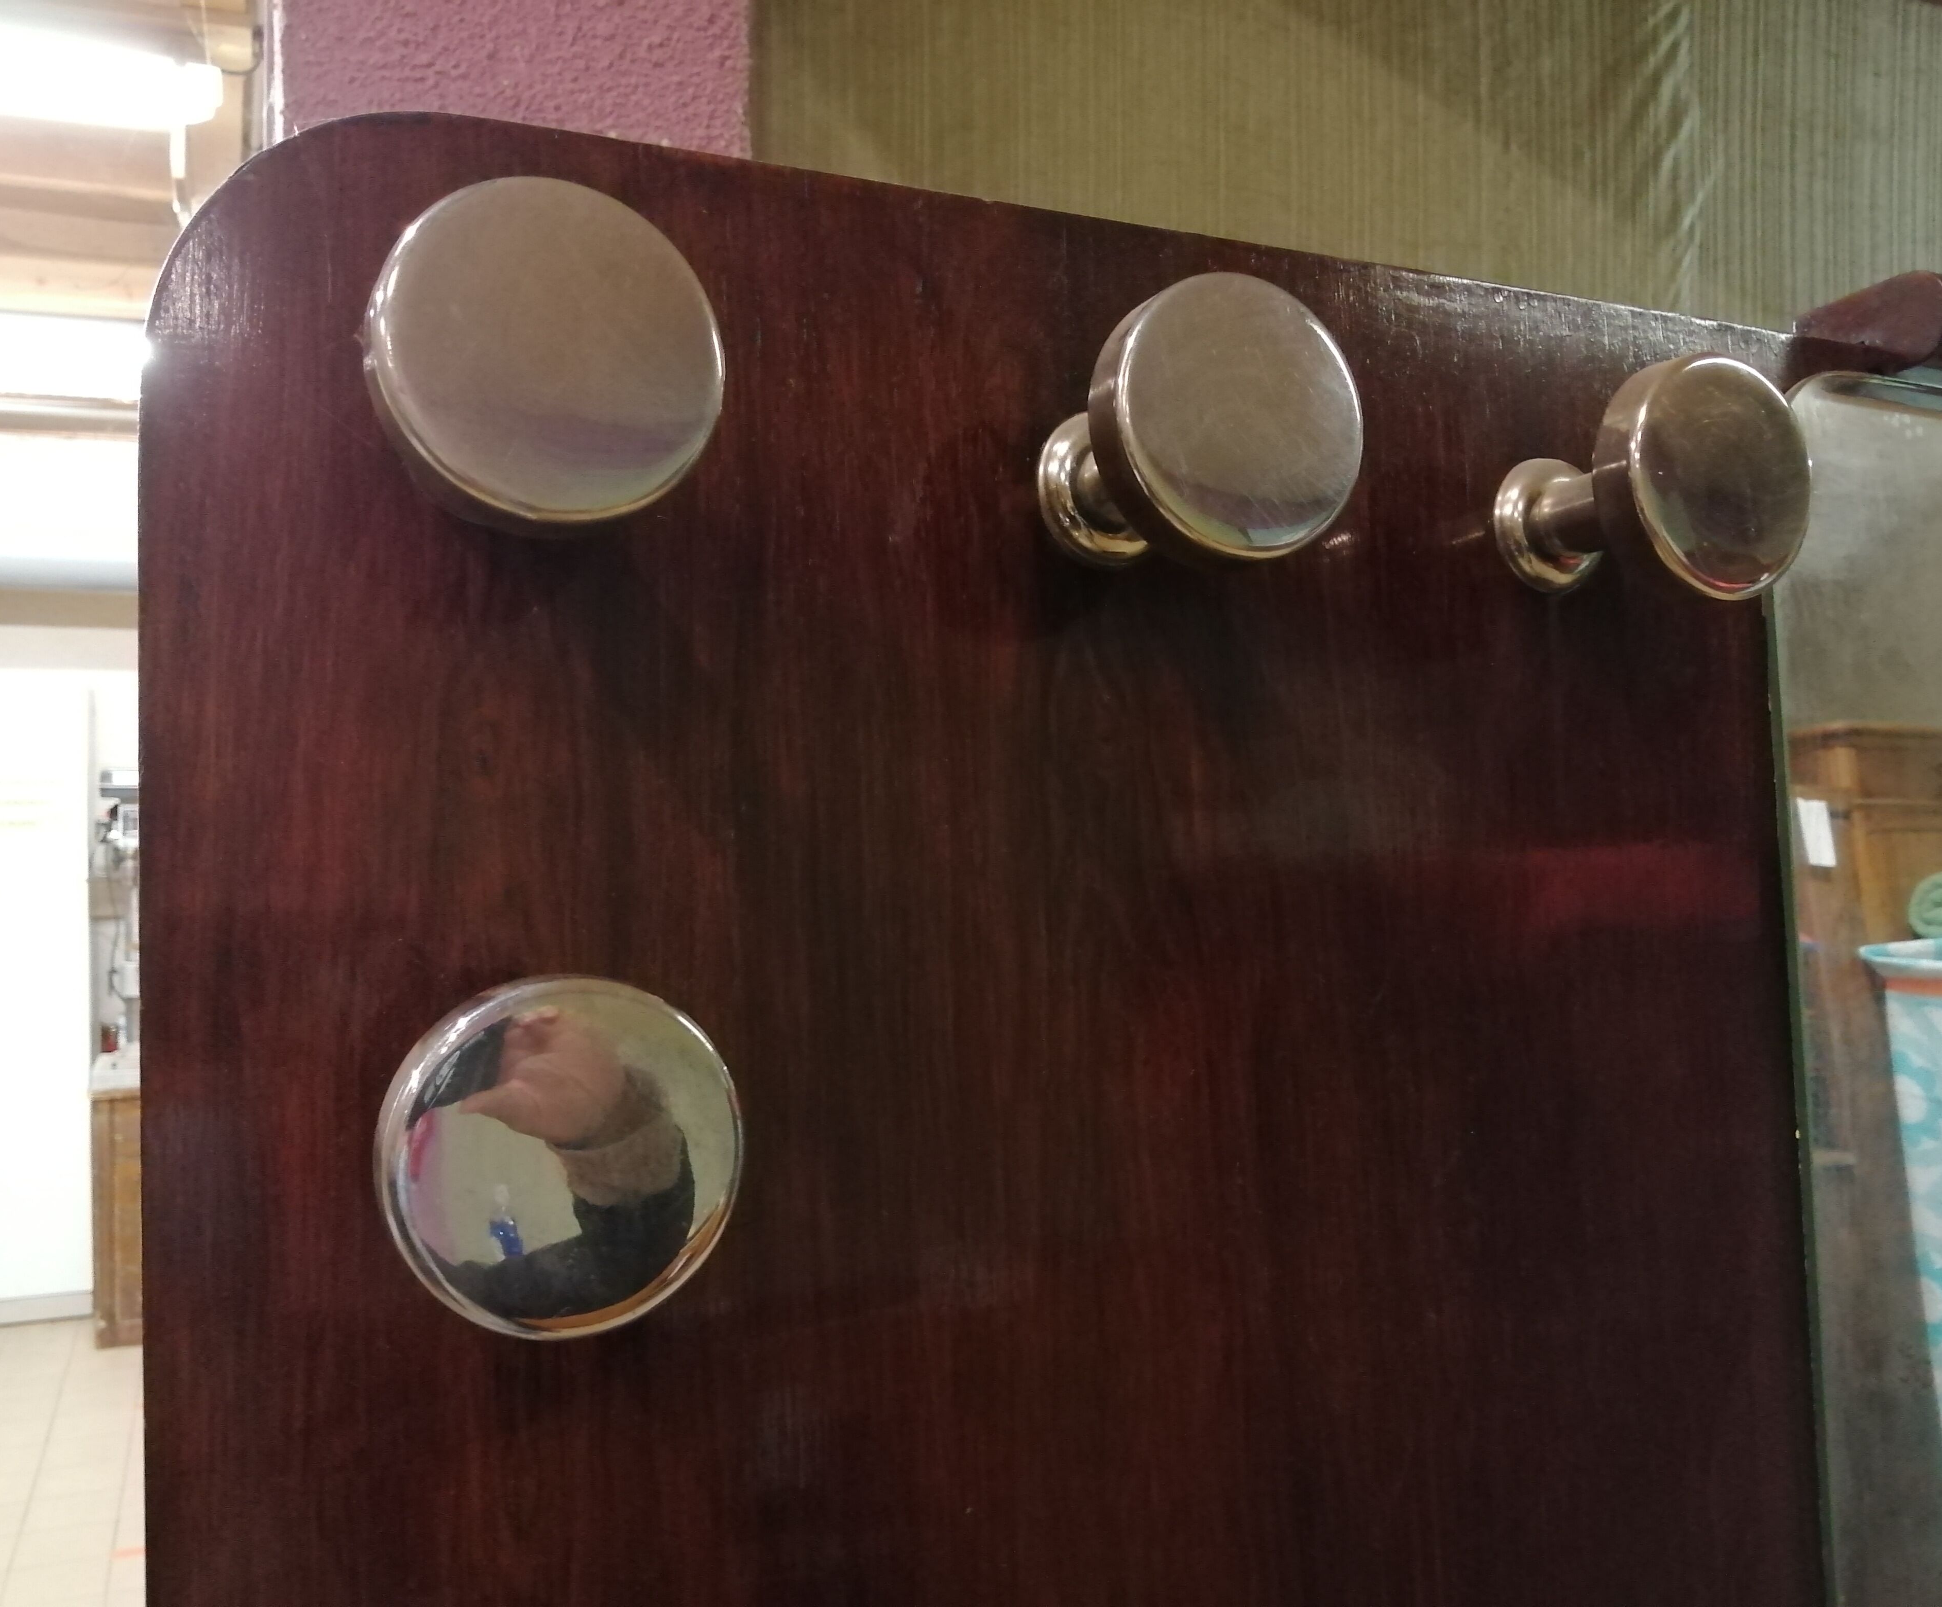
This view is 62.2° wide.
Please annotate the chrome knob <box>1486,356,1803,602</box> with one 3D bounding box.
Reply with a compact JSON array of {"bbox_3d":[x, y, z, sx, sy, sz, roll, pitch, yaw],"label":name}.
[{"bbox_3d":[0.178,-0.081,0.431,0.062,0.062,0.064,0,-3,-24],"label":"chrome knob"}]

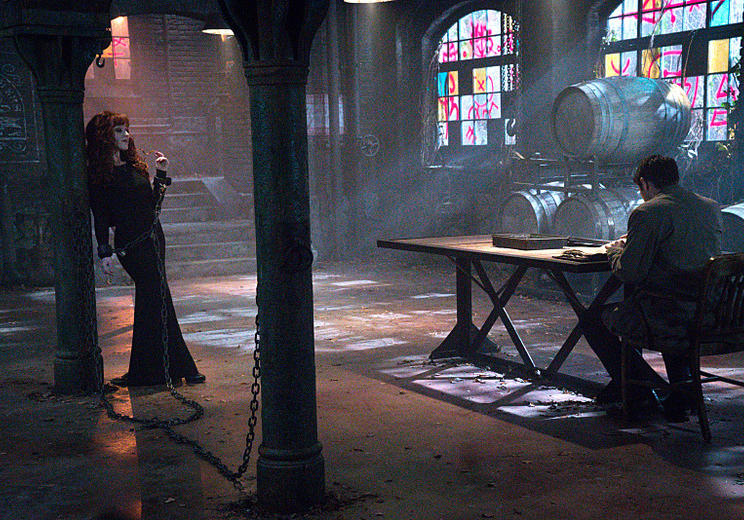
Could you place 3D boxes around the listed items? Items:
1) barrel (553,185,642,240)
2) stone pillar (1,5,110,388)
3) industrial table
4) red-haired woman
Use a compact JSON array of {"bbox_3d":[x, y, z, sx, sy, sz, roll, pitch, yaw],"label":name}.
[{"bbox_3d":[2.097,-0.276,11.772,0.950,0.700,0.700,-4,6,-28],"label":"barrel"},{"bbox_3d":[-1.830,-0.352,8.299,0.530,2.255,0.530,-4,6,-28],"label":"stone pillar"},{"bbox_3d":[1.038,0.304,8.464,1.080,0.780,2.182,-4,6,-28],"label":"industrial table"},{"bbox_3d":[-1.390,-0.080,8.496,0.550,1.655,0.420,-5,6,-35],"label":"red-haired woman"}]

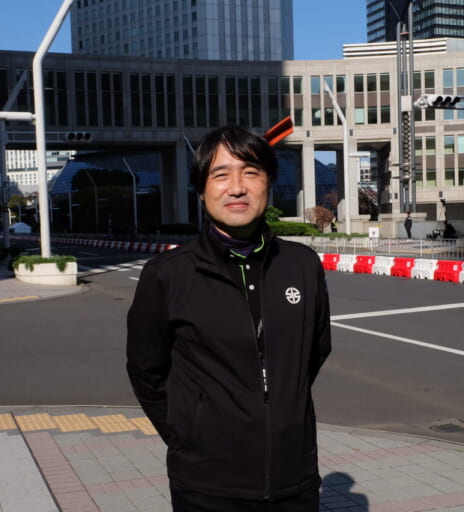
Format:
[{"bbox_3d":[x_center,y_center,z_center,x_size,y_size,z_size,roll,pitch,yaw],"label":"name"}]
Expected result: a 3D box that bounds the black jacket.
[{"bbox_3d":[0.004,0.240,1.875,0.490,0.645,0.290,-3,3,-20],"label":"black jacket"}]

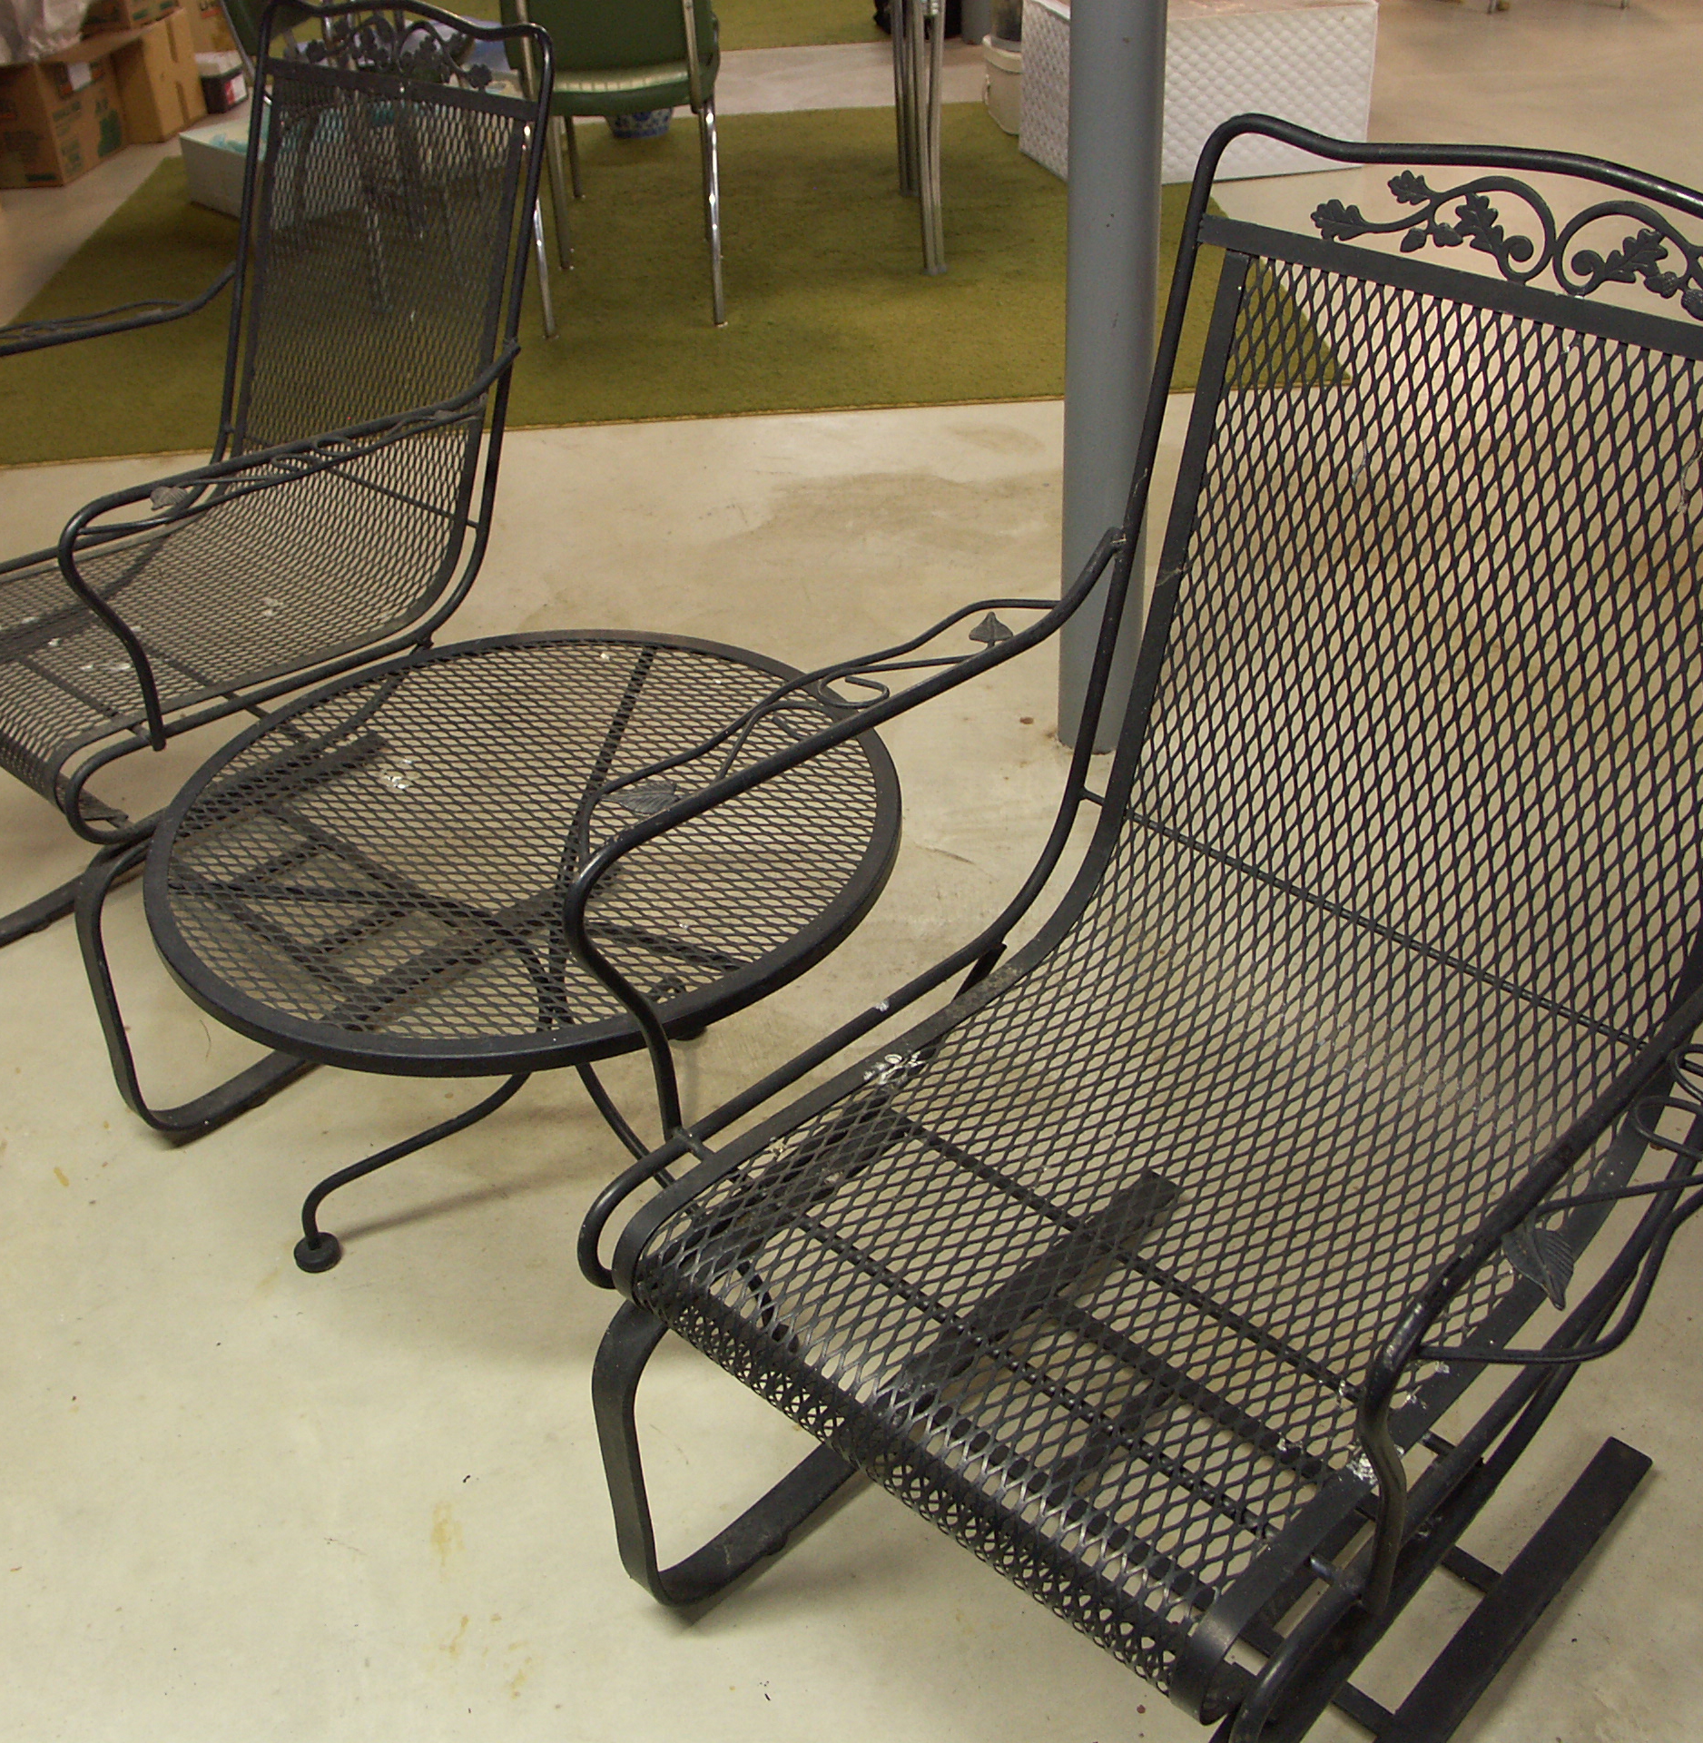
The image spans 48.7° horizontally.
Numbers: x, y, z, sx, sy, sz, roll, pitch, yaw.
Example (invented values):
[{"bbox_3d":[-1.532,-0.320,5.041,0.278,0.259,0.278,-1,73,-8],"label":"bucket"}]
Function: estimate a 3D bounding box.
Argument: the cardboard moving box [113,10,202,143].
[{"bbox_3d":[-2.096,-2.233,5.294,0.380,0.270,0.340,0,35,4],"label":"cardboard moving box"}]

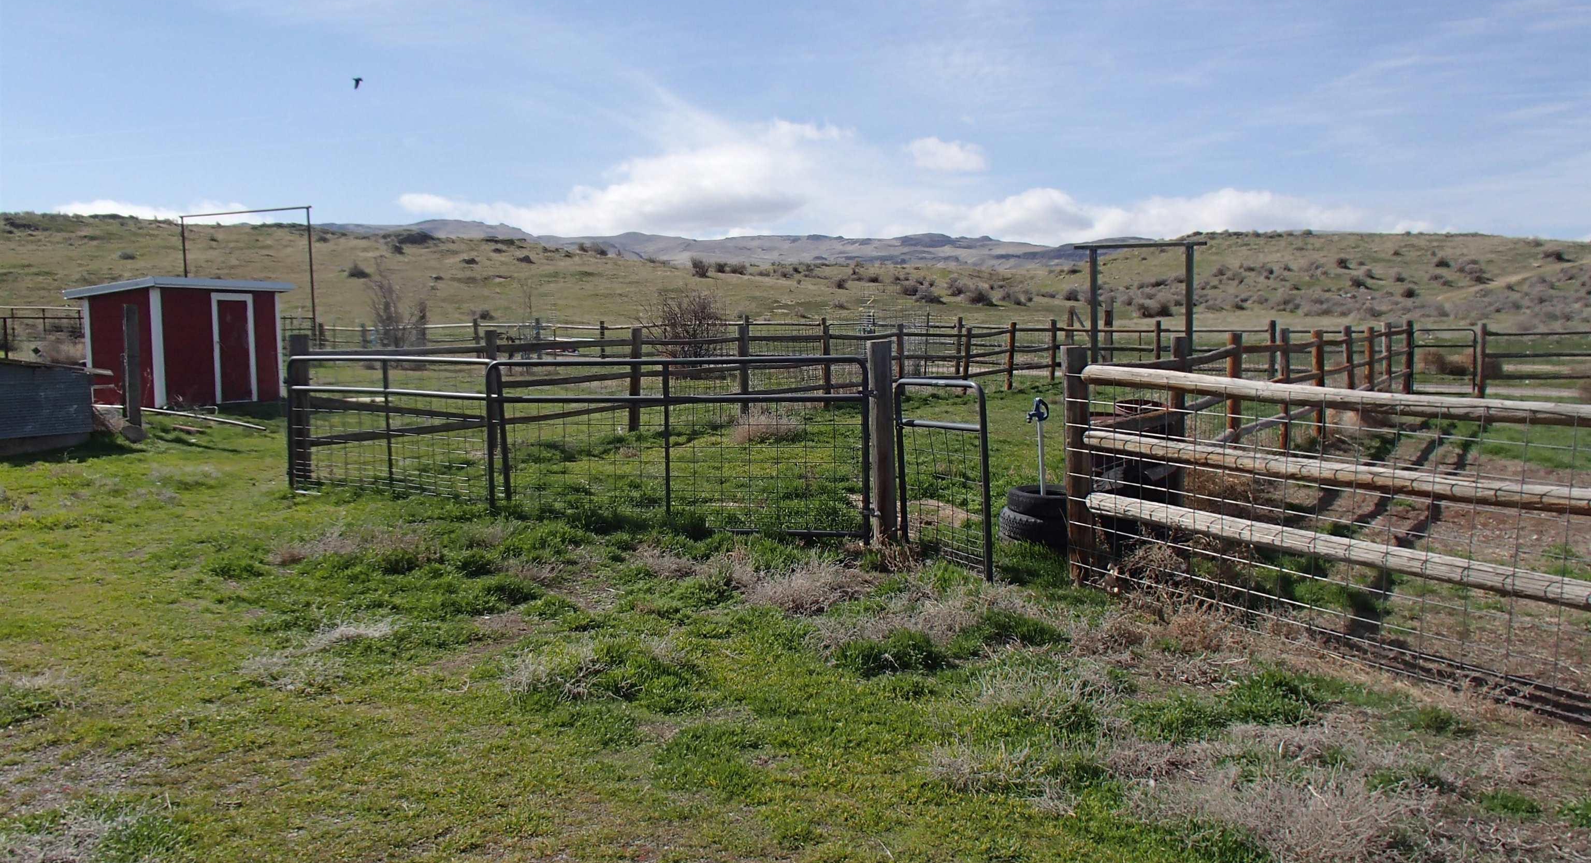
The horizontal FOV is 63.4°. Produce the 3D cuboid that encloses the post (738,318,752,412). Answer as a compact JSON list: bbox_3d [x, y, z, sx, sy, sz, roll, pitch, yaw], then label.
[{"bbox_3d":[-0.836,-1.013,21.093,0.150,1.530,0.150,-3,6,-30],"label":"post"}]

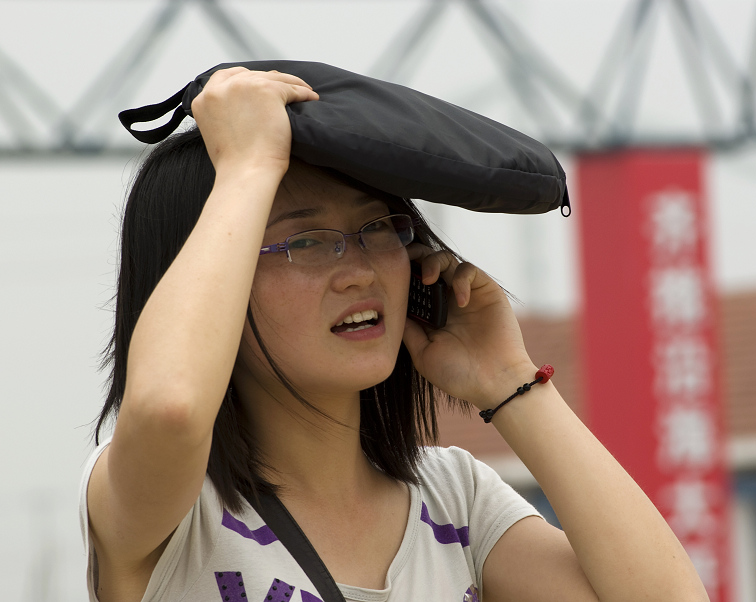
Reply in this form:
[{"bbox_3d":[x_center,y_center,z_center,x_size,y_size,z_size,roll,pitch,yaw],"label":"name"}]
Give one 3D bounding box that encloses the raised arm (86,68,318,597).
[{"bbox_3d":[-0.134,0.024,7.190,0.175,0.410,0.270,3,-1,-10],"label":"raised arm"}]

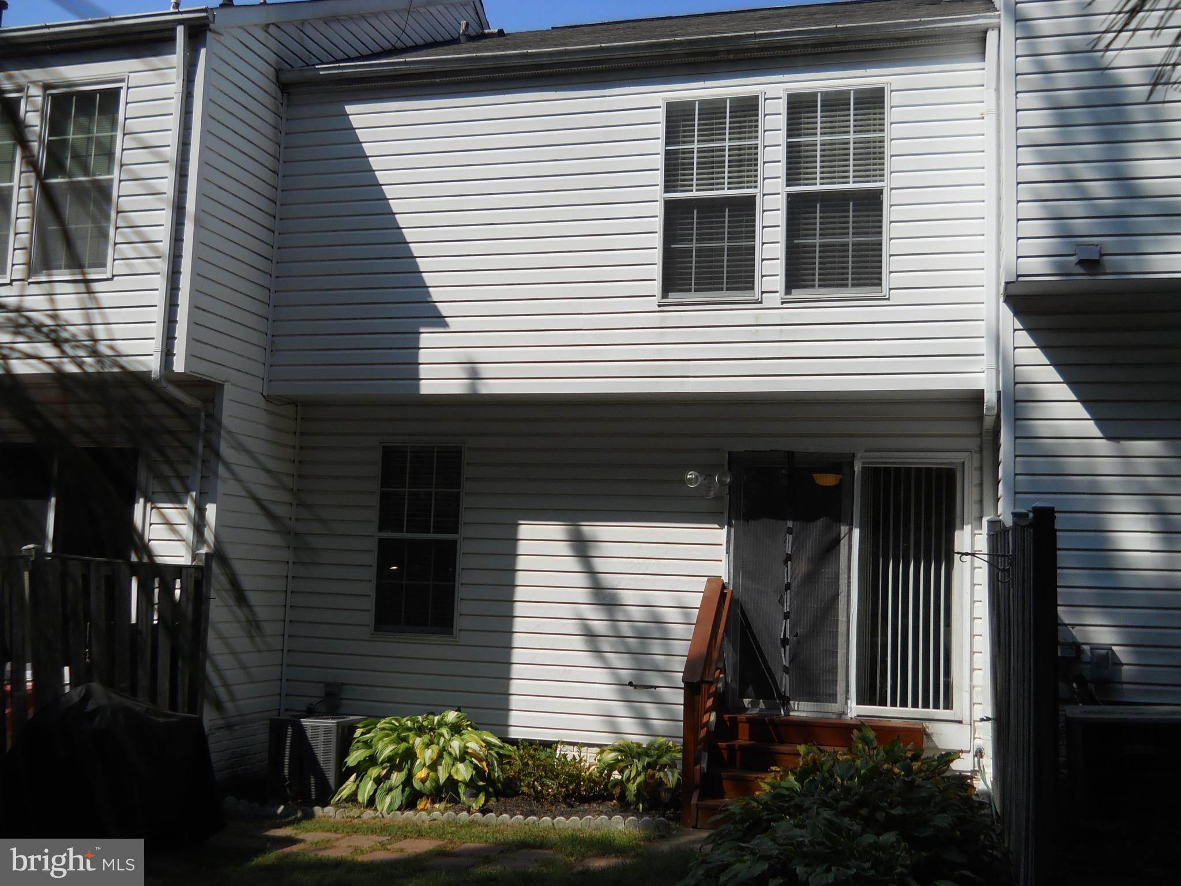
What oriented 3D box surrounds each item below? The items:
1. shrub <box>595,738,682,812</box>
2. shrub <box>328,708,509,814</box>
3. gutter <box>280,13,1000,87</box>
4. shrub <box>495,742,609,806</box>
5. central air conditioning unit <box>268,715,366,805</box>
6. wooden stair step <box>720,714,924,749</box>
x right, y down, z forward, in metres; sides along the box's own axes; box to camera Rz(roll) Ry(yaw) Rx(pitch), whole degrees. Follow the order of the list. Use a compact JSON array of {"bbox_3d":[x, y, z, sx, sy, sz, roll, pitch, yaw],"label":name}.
[{"bbox_3d":[0.405,2.511,9.589,0.720,0.545,0.650,0,-6,15],"label":"shrub"},{"bbox_3d":[-1.358,2.475,9.969,1.380,0.670,0.980,0,-6,15],"label":"shrub"},{"bbox_3d":[0.167,-3.128,10.095,5.905,0.095,0.135,0,-6,15],"label":"gutter"},{"bbox_3d":[-0.270,2.569,9.888,0.880,0.480,0.540,0,-6,15],"label":"shrub"},{"bbox_3d":[-2.227,2.551,10.277,0.590,0.635,0.590,0,-6,15],"label":"central air conditioning unit"},{"bbox_3d":[1.756,2.199,9.613,1.490,0.180,0.320,0,-6,15],"label":"wooden stair step"}]

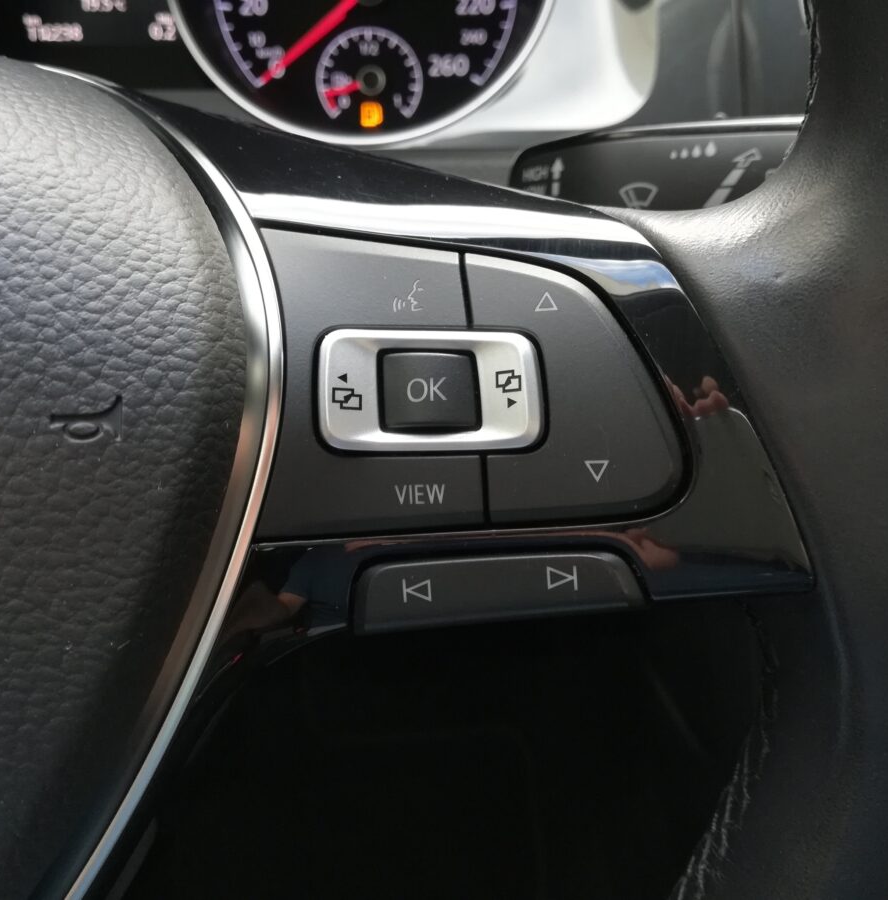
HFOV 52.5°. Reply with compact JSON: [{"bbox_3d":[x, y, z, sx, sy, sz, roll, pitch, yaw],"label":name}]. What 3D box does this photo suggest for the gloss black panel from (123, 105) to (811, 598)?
[{"bbox_3d":[0.004,-0.018,0.143,0.101,0.078,0.025,-1,1,-3],"label":"gloss black panel"}]

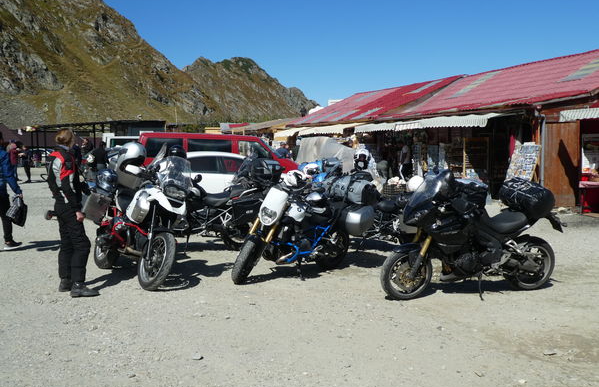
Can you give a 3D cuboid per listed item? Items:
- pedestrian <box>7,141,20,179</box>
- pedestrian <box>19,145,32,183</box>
[{"bbox_3d":[-11.840,-1.298,26.433,0.380,1.710,0.480,0,4,-6],"label":"pedestrian"},{"bbox_3d":[-12.187,-1.309,28.422,0.600,1.660,0.500,1,4,6],"label":"pedestrian"}]

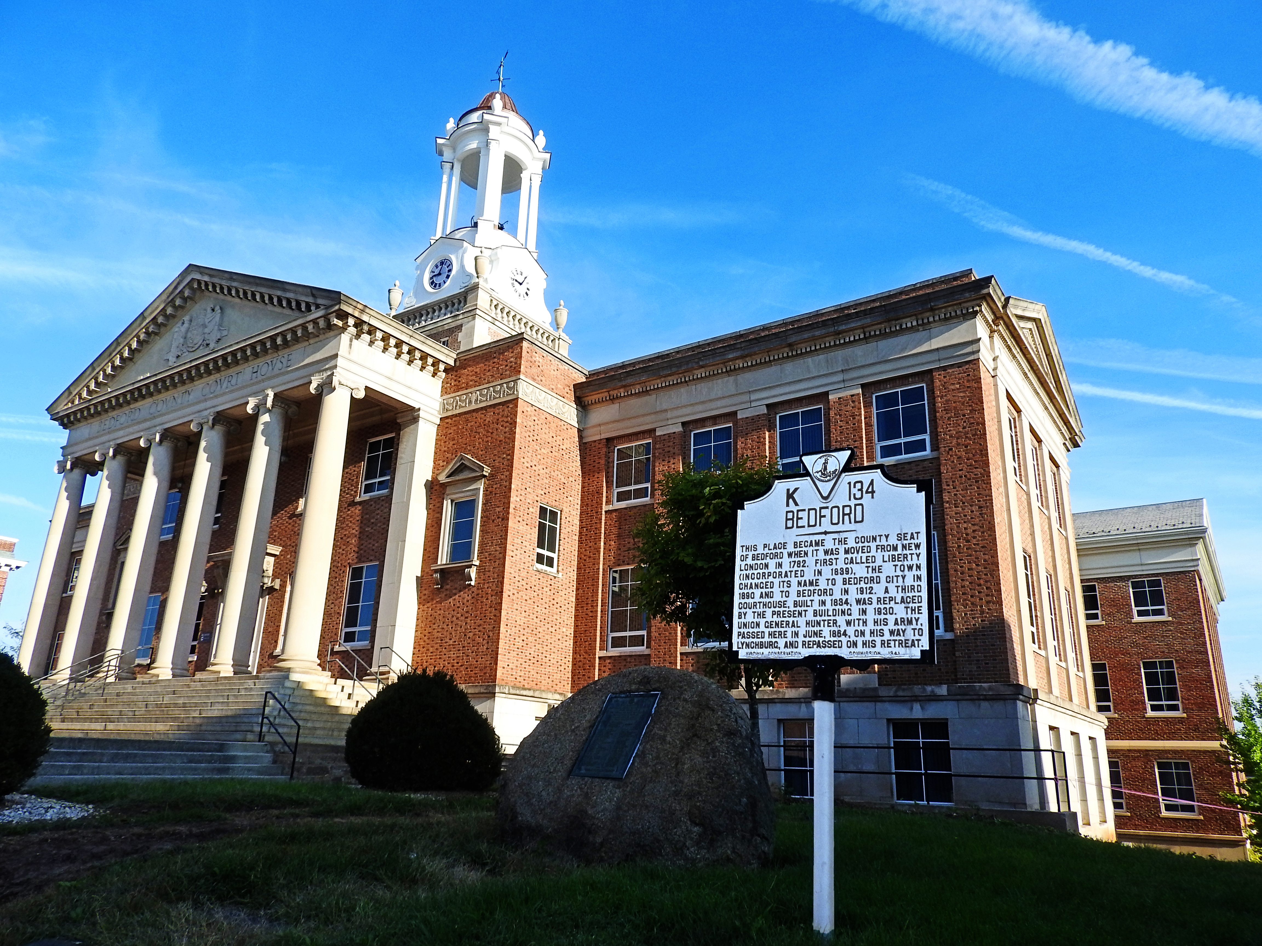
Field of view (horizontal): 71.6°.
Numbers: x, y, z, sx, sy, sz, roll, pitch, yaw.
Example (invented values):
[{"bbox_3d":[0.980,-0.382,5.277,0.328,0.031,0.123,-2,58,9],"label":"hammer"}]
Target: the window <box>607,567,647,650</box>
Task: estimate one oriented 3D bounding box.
[{"bbox_3d":[-0.059,3.389,21.874,1.218,2.079,0.200,-10,-21,33],"label":"window"}]

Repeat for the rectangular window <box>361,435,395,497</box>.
[{"bbox_3d":[-6.878,-0.218,23.891,1.200,1.650,0.140,-10,-22,33],"label":"rectangular window"}]

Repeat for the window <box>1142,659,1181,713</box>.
[{"bbox_3d":[22.145,8.903,36.546,1.190,2.120,0.140,-10,-22,33],"label":"window"}]

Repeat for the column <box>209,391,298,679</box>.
[{"bbox_3d":[-9.332,1.503,21.601,0.980,7.027,0.980,-10,-21,33],"label":"column"}]

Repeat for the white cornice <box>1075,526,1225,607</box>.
[{"bbox_3d":[26.730,5.931,44.870,5.750,1.750,17.810,-10,-22,33],"label":"white cornice"}]

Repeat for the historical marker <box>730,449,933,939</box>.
[{"bbox_3d":[0.936,0.957,4.213,1.060,2.290,0.120,-8,-22,33],"label":"historical marker"}]

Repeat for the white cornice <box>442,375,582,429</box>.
[{"bbox_3d":[-3.274,-1.623,24.257,2.880,0.577,2.758,-10,-21,33],"label":"white cornice"}]

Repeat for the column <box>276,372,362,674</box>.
[{"bbox_3d":[-7.176,1.131,20.196,0.980,7.027,0.980,-10,-21,33],"label":"column"}]

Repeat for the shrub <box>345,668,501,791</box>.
[{"bbox_3d":[-3.018,3.714,12.733,2.195,1.631,2.195,2,-18,0],"label":"shrub"}]

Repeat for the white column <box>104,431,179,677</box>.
[{"bbox_3d":[-13.876,2.289,24.846,1.050,7.180,1.050,-10,-21,33],"label":"white column"}]

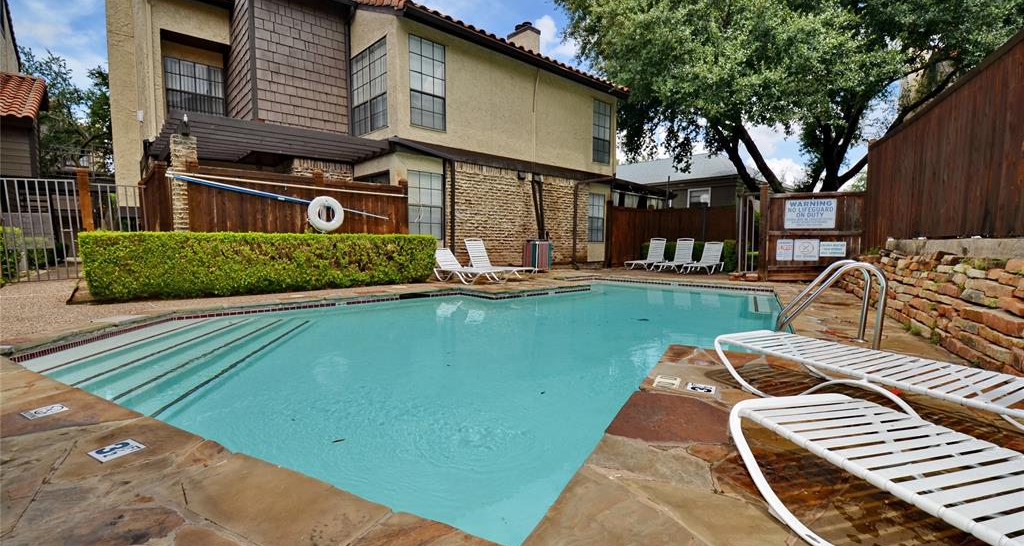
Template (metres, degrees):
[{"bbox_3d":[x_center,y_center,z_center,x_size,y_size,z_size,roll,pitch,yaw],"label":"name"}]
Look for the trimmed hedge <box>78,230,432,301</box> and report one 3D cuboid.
[{"bbox_3d":[-4.210,-0.233,8.232,5.741,1.050,0.750,-3,5,-37],"label":"trimmed hedge"}]

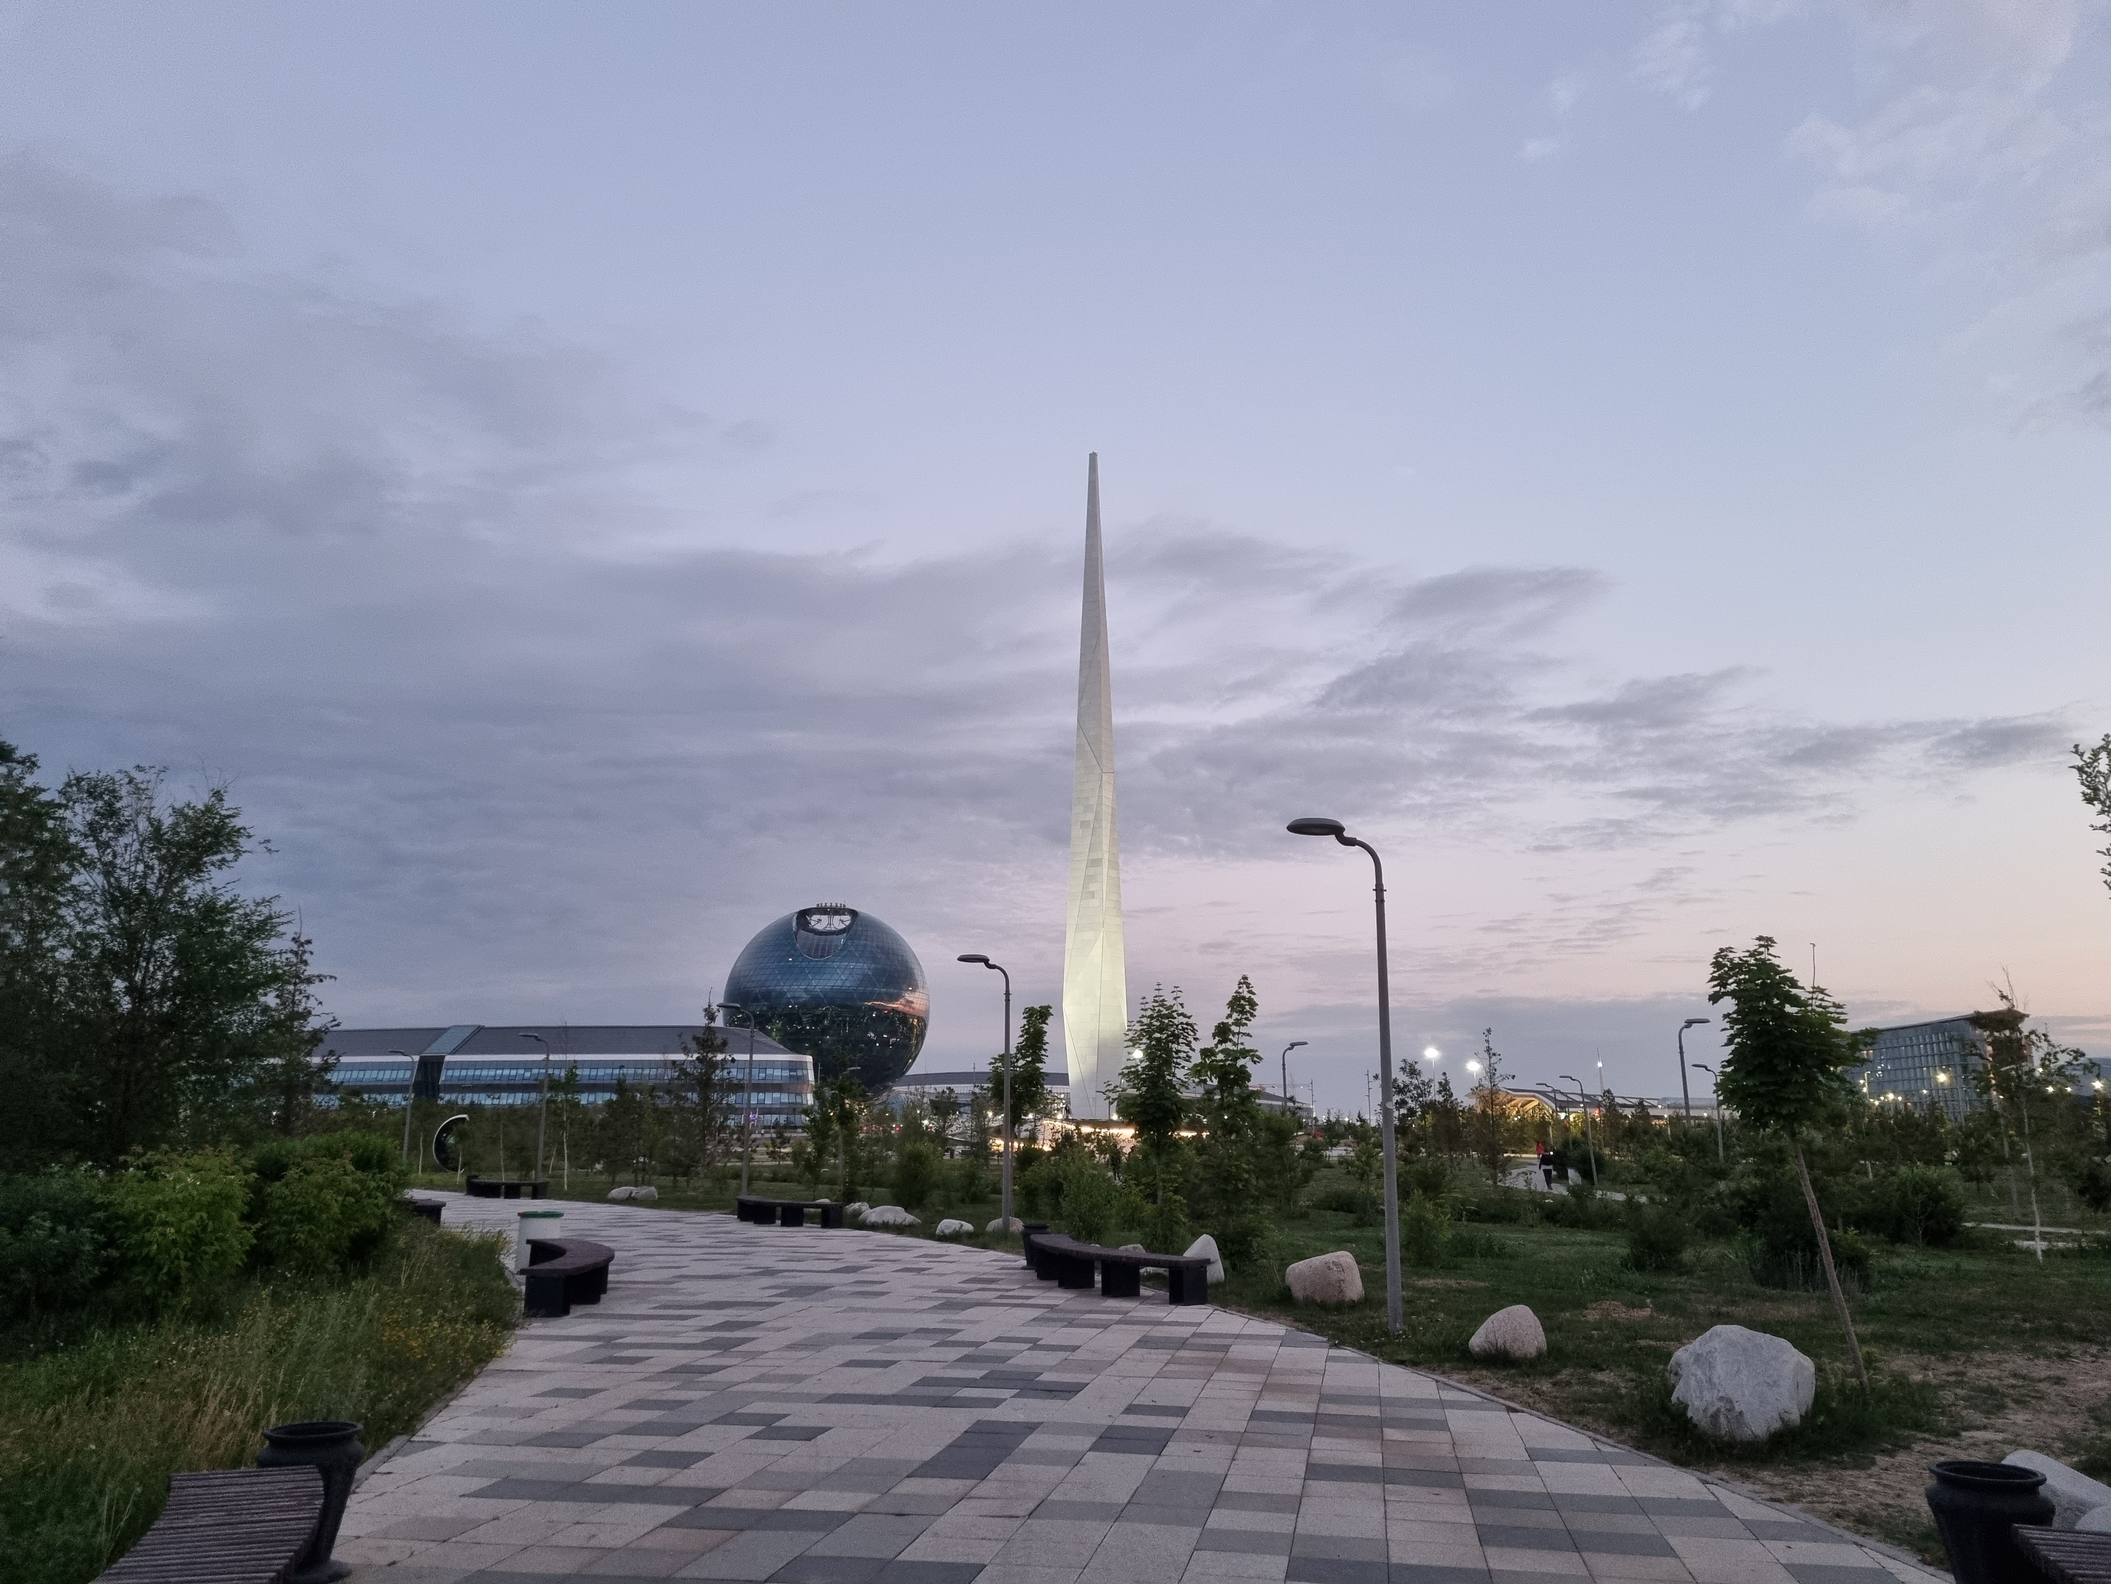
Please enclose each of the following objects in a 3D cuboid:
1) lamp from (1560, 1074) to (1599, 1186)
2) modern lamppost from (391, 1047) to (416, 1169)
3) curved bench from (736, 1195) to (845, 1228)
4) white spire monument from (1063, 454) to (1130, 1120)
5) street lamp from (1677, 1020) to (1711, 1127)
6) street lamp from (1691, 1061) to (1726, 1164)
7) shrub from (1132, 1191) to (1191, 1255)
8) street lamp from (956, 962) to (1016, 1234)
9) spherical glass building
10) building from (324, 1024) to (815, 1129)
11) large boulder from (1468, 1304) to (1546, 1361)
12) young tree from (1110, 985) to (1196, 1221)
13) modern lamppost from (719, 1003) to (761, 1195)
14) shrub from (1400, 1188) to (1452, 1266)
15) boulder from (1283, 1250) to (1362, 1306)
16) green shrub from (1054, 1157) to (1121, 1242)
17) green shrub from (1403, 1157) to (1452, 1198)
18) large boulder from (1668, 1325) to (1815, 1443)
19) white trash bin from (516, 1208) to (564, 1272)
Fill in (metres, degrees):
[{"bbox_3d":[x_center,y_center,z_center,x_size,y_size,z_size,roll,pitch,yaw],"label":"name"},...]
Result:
[{"bbox_3d":[22.126,14.433,66.975,1.200,4.650,0.300,0,-12,0],"label":"lamp"},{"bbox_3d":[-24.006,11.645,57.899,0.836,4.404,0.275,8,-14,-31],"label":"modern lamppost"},{"bbox_3d":[-4.507,7.259,27.437,0.688,0.403,2.900,11,-16,-42],"label":"curved bench"},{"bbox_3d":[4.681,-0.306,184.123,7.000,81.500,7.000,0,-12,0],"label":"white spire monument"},{"bbox_3d":[15.368,7.816,38.219,0.900,4.650,0.300,0,-12,0],"label":"street lamp"},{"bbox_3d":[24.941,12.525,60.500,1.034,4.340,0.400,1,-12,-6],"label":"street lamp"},{"bbox_3d":[1.438,5.815,21.516,0.786,0.865,0.786,-1,-12,4],"label":"shrub"},{"bbox_3d":[-1.184,4.984,26.400,0.986,4.521,0.400,4,-13,-17],"label":"street lamp"},{"bbox_3d":[-89.590,86.581,624.674,80.000,84.000,80.000,2,-12,-8],"label":"spherical glass building"},{"bbox_3d":[-126.459,75.363,413.303,120.000,27.500,45.000,-1,-12,5],"label":"building"},{"bbox_3d":[3.451,4.115,12.178,0.560,0.413,0.472,-3,-12,15],"label":"large boulder"},{"bbox_3d":[1.867,5.932,29.922,1.650,4.400,1.650,0,-12,0],"label":"young tree"},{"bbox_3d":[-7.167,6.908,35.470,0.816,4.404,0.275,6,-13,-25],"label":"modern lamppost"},{"bbox_3d":[4.913,5.785,21.000,0.652,0.990,0.652,-3,-13,13],"label":"shrub"},{"bbox_3d":[2.676,4.791,15.792,0.757,0.531,0.609,-2,-12,9],"label":"boulder"},{"bbox_3d":[0.476,6.017,23.512,0.954,1.278,0.934,0,-12,1],"label":"green shrub"},{"bbox_3d":[8.910,9.366,38.000,1.154,1.190,1.154,-3,-13,13],"label":"green shrub"},{"bbox_3d":[3.991,3.441,9.250,0.788,0.622,0.631,-5,-13,23],"label":"large boulder"},{"bbox_3d":[-6.464,5.630,19.940,0.570,0.720,0.550,4,-13,-17],"label":"white trash bin"}]

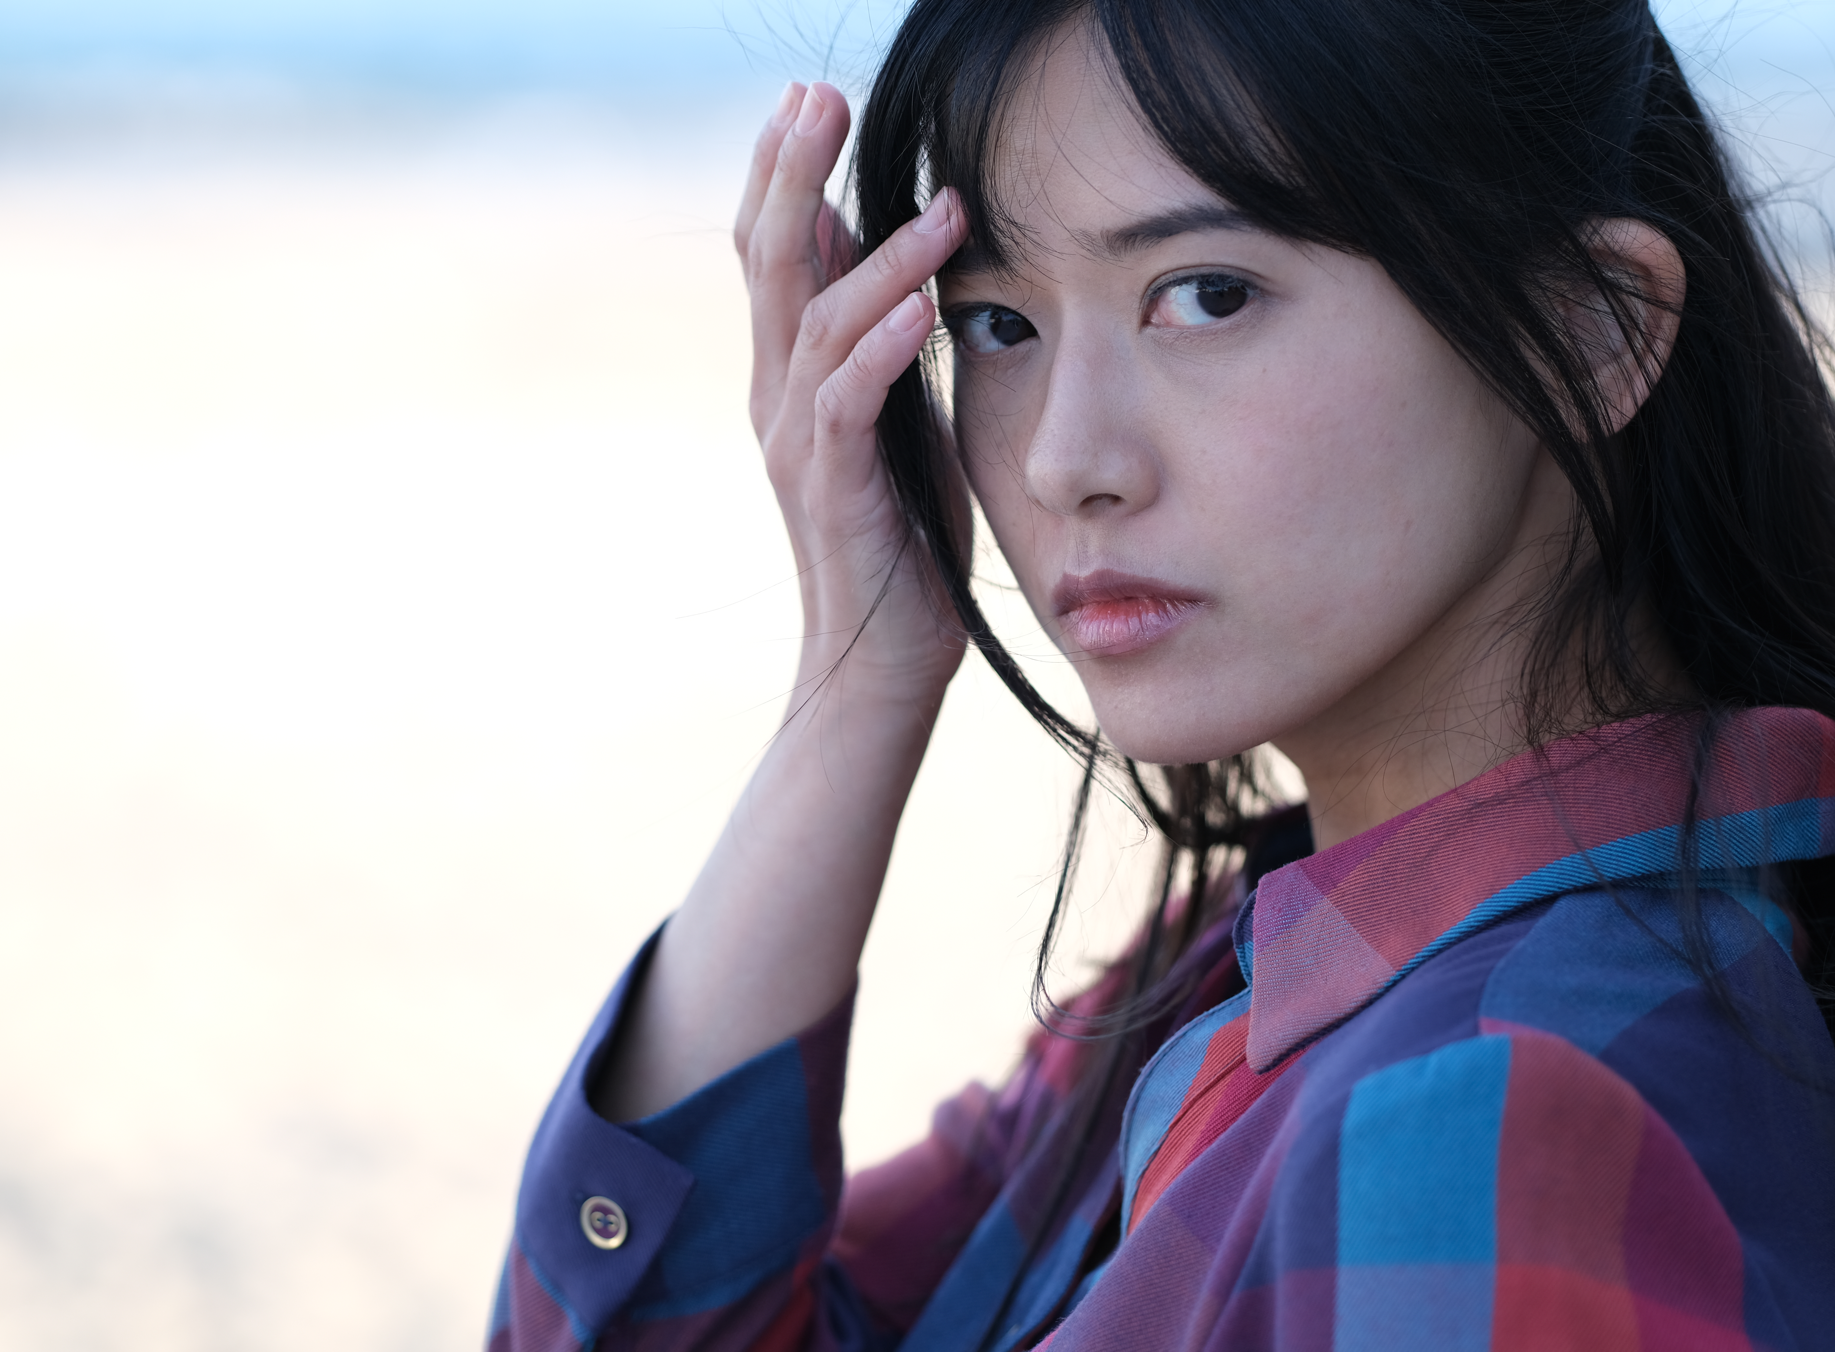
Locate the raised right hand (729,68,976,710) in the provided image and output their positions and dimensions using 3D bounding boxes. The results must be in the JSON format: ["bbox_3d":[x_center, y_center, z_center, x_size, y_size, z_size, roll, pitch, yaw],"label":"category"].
[{"bbox_3d":[-0.015,-0.068,1.840,0.056,0.155,0.082,-4,-2,-25],"label":"raised right hand"}]

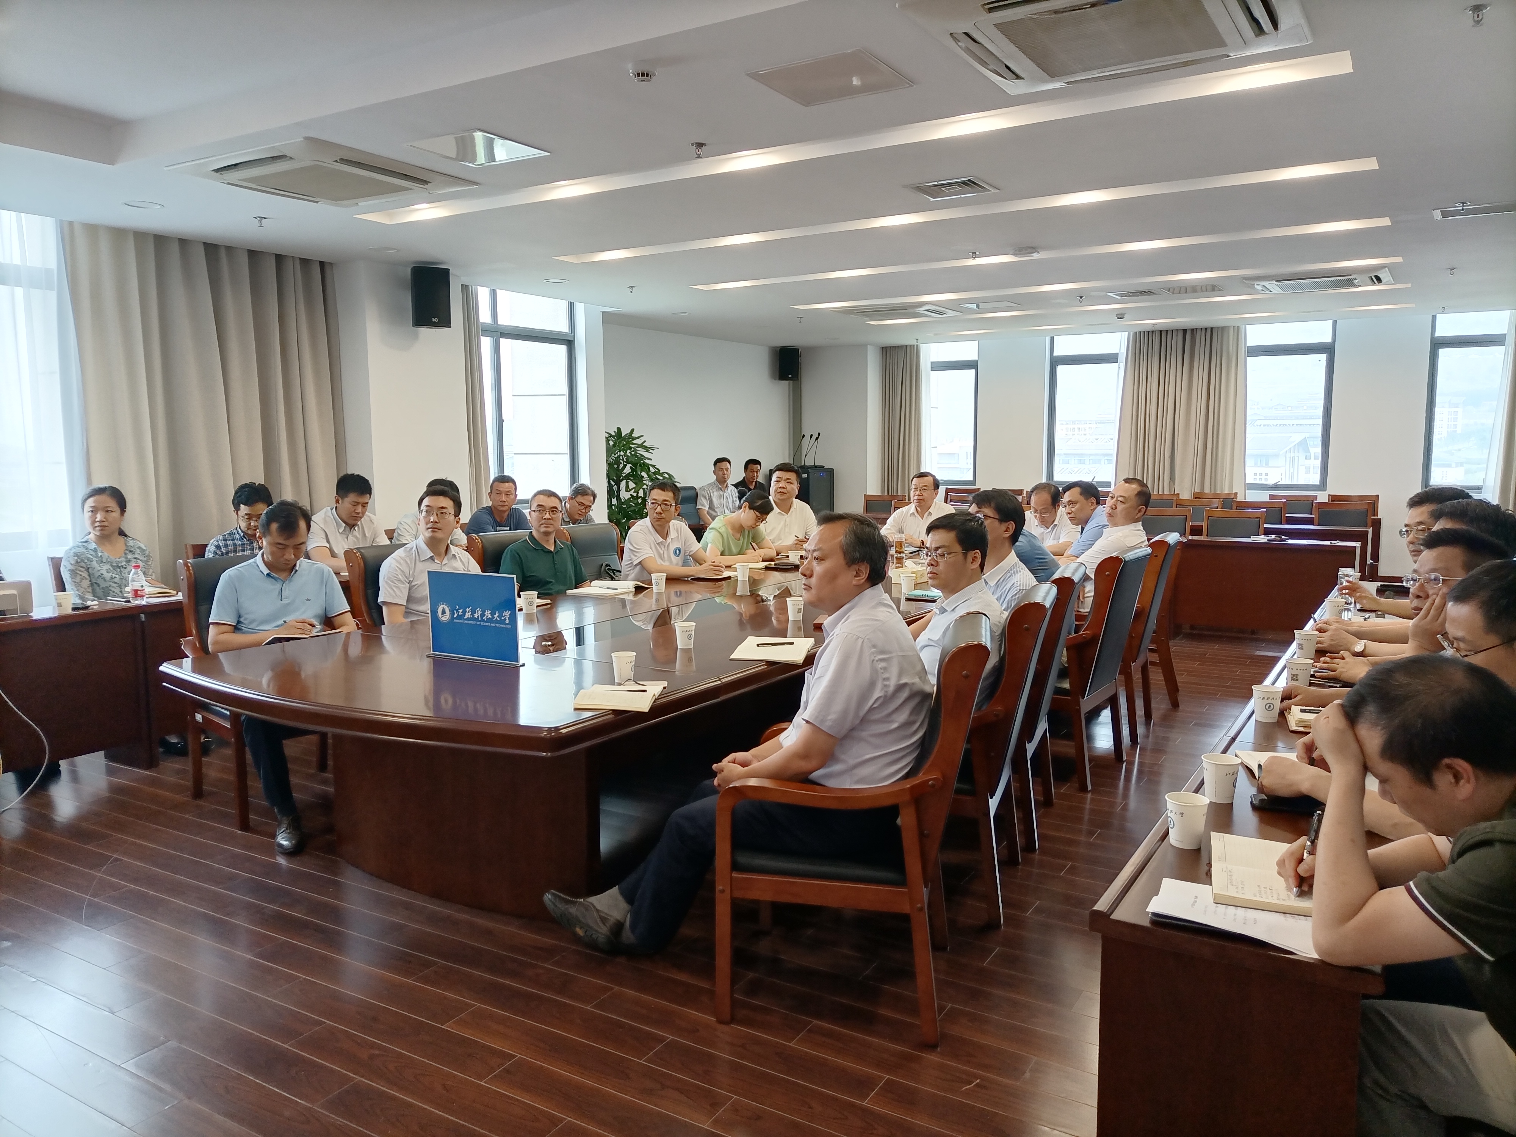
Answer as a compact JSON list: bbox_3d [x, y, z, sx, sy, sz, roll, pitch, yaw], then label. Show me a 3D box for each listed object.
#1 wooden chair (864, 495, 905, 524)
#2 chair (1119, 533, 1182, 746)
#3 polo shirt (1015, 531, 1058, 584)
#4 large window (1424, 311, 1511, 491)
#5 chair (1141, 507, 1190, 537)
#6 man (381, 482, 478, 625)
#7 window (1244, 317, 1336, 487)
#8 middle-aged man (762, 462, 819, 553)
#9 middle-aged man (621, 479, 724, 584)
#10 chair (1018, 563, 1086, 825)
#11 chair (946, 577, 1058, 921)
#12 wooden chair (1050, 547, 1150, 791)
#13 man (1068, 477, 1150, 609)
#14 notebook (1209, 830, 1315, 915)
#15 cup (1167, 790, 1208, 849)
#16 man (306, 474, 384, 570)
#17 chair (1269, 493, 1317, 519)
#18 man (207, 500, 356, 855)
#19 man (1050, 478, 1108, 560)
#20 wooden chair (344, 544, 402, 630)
[{"bbox_3d":[1.297,-0.310,12.186,0.470,0.940,0.530,4,7,32],"label":"wooden chair"},{"bbox_3d":[1.739,0.326,5.786,0.660,0.990,0.580,3,7,26],"label":"chair"},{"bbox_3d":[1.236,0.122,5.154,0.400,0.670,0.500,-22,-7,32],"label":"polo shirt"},{"bbox_3d":[6.817,-1.537,10.611,0.960,1.680,0.120,4,8,31],"label":"large window"},{"bbox_3d":[3.249,-0.008,9.339,0.460,0.920,0.520,3,7,31],"label":"chair"},{"bbox_3d":[-1.327,0.271,5.096,0.520,1.290,0.800,-5,8,-36],"label":"man"},{"bbox_3d":[5.254,-1.636,11.561,0.965,1.680,0.120,4,8,31],"label":"window"},{"bbox_3d":[0.260,-0.002,7.282,0.570,1.340,0.800,-2,6,-19],"label":"middle-aged man"},{"bbox_3d":[-0.440,0.144,6.388,0.540,1.240,0.820,-5,8,-38],"label":"middle-aged man"},{"bbox_3d":[0.884,0.491,4.385,0.660,0.990,0.580,2,7,20],"label":"chair"},{"bbox_3d":[0.606,0.566,3.737,0.660,0.990,0.580,2,7,18],"label":"chair"},{"bbox_3d":[1.336,0.410,5.135,0.675,0.990,0.585,3,7,31],"label":"wooden chair"},{"bbox_3d":[1.643,0.172,5.899,0.800,1.300,0.570,2,6,18],"label":"man"},{"bbox_3d":[0.842,0.490,1.826,0.210,0.020,0.296,2,7,24],"label":"notebook"},{"bbox_3d":[0.745,0.442,1.979,0.075,0.084,0.075,4,7,32],"label":"cup"},{"bbox_3d":[-2.272,0.116,6.493,0.800,1.320,0.520,5,8,42],"label":"man"},{"bbox_3d":[5.417,-0.259,11.631,0.460,0.920,0.520,3,7,31],"label":"chair"},{"bbox_3d":[-1.911,0.369,4.508,0.600,1.230,0.830,-4,7,-34],"label":"man"},{"bbox_3d":[1.870,0.122,6.416,0.850,1.265,0.550,2,6,17],"label":"man"},{"bbox_3d":[-1.404,0.392,5.107,0.630,1.030,0.600,6,8,44],"label":"wooden chair"}]

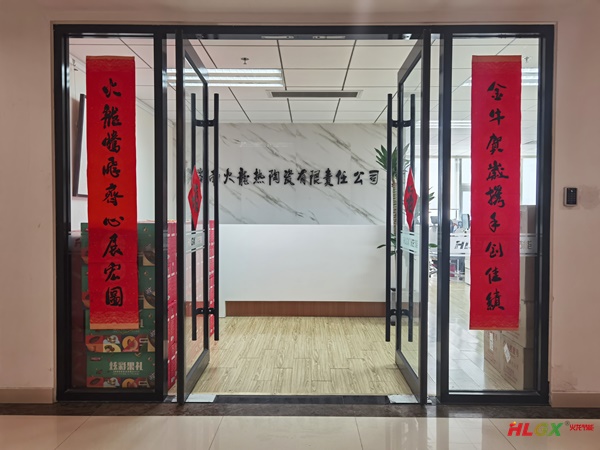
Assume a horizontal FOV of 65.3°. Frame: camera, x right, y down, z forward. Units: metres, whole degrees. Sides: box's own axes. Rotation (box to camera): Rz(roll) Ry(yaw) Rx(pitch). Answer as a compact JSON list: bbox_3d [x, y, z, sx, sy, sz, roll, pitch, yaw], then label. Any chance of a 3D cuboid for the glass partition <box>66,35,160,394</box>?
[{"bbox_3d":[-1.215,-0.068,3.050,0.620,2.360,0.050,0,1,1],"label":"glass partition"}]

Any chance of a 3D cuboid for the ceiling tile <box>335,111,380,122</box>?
[{"bbox_3d":[0.783,-1.484,6.354,0.600,0.025,0.600,0,1,1],"label":"ceiling tile"}]

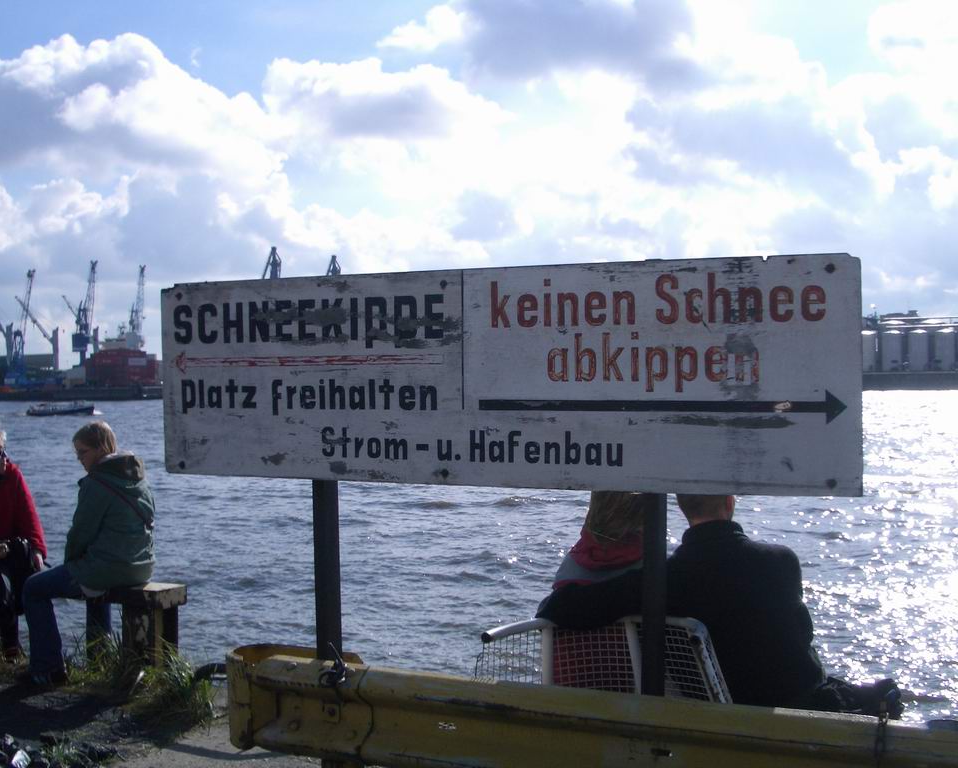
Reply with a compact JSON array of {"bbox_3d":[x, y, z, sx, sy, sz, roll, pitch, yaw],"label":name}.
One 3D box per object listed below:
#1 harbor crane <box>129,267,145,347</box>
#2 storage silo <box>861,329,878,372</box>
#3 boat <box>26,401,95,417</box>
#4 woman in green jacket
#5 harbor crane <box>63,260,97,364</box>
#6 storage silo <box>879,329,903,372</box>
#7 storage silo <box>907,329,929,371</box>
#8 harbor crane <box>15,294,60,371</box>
[{"bbox_3d":[-125.866,-21.746,447.000,9.000,44.500,7.500,-1,0,-22],"label":"harbor crane"},{"bbox_3d":[151.011,-12.675,473.000,7.900,16.100,7.900,-1,0,0],"label":"storage silo"},{"bbox_3d":[-79.271,4.646,230.000,13.000,2.900,3.700,-1,0,-5],"label":"boat"},{"bbox_3d":[-1.945,0.820,6.080,0.720,1.270,0.600,-1,0,18],"label":"woman in green jacket"},{"bbox_3d":[-140.225,-21.628,430.000,11.000,44.500,8.000,-1,0,-22],"label":"harbor crane"},{"bbox_3d":[160.245,-12.866,470.000,7.900,16.100,7.900,-1,0,0],"label":"storage silo"},{"bbox_3d":[170.321,-13.176,470.000,8.000,16.500,8.000,-1,0,23],"label":"storage silo"},{"bbox_3d":[-169.276,-19.362,465.000,18.000,30.000,4.000,-1,0,-12],"label":"harbor crane"}]

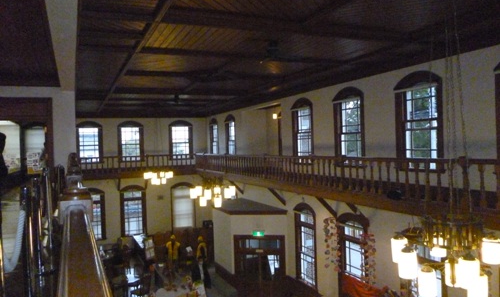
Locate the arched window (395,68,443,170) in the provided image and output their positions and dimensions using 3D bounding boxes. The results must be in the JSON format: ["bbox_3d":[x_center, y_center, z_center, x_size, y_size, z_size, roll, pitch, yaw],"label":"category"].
[{"bbox_3d":[3.910,-0.619,9.325,0.200,2.263,1.394,-2,0,-24],"label":"arched window"}]

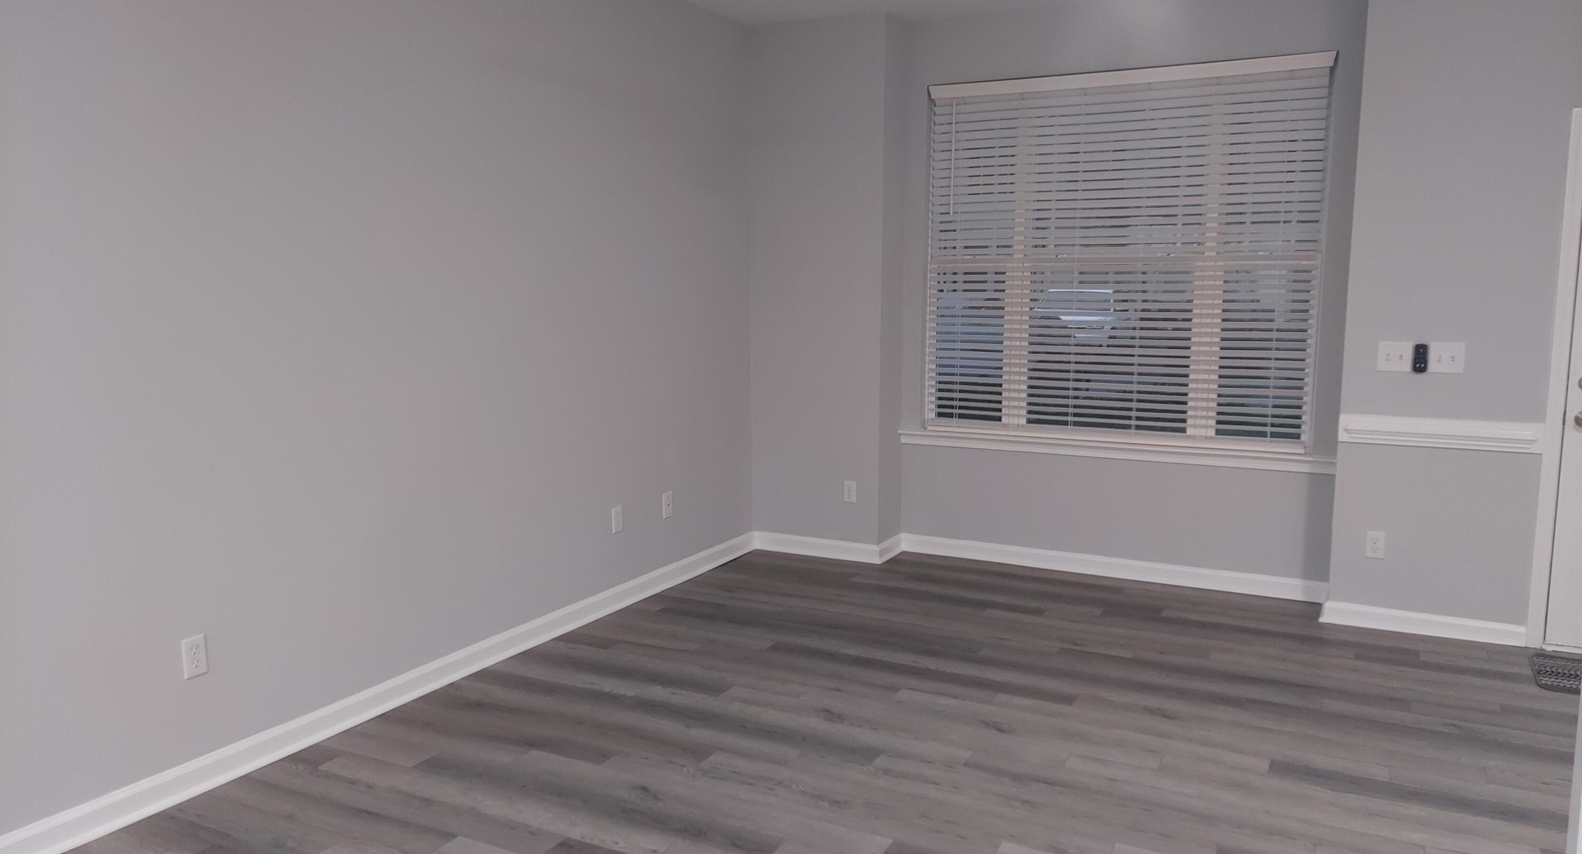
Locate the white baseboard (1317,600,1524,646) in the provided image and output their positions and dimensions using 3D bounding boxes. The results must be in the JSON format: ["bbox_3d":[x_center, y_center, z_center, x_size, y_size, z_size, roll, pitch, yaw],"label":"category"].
[{"bbox_3d":[2.601,0.811,4.541,0.742,0.093,0.020,4,9,27],"label":"white baseboard"}]

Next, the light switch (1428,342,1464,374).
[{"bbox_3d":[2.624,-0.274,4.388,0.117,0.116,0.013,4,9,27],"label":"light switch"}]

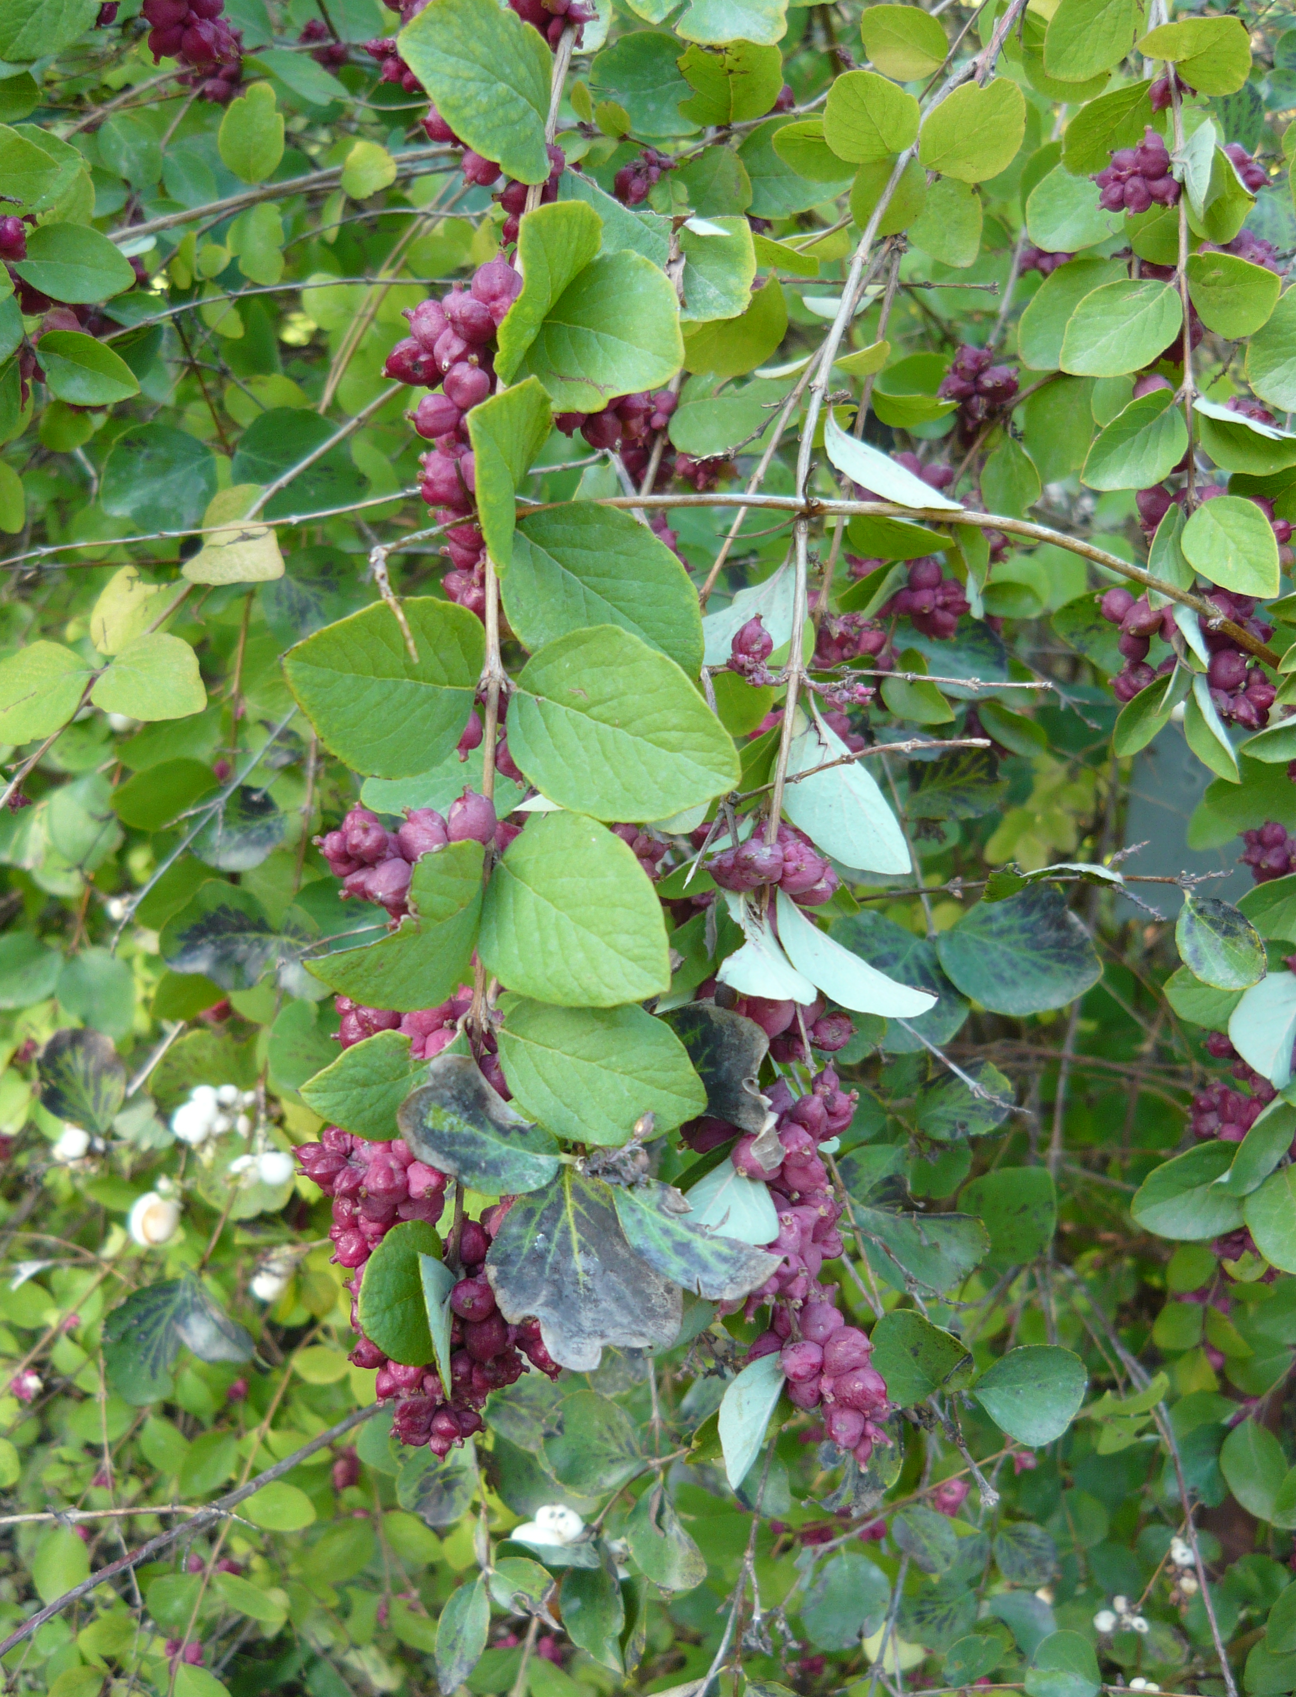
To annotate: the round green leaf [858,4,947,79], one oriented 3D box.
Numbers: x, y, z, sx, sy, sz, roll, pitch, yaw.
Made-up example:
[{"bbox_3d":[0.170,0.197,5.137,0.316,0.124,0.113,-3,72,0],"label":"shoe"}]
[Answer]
[{"bbox_3d":[0.062,-0.201,0.410,0.025,0.006,0.024,38,71,15],"label":"round green leaf"}]

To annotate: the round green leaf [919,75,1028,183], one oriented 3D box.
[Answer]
[{"bbox_3d":[0.079,-0.172,0.395,0.033,0.024,0.007,-36,-17,-12],"label":"round green leaf"}]

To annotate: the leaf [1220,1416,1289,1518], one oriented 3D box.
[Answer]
[{"bbox_3d":[0.252,0.257,0.680,0.028,0.035,0.009,-30,-18,-11],"label":"leaf"}]

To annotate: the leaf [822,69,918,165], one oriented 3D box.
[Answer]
[{"bbox_3d":[0.071,-0.230,0.520,0.030,0.030,0.008,19,-6,8],"label":"leaf"}]

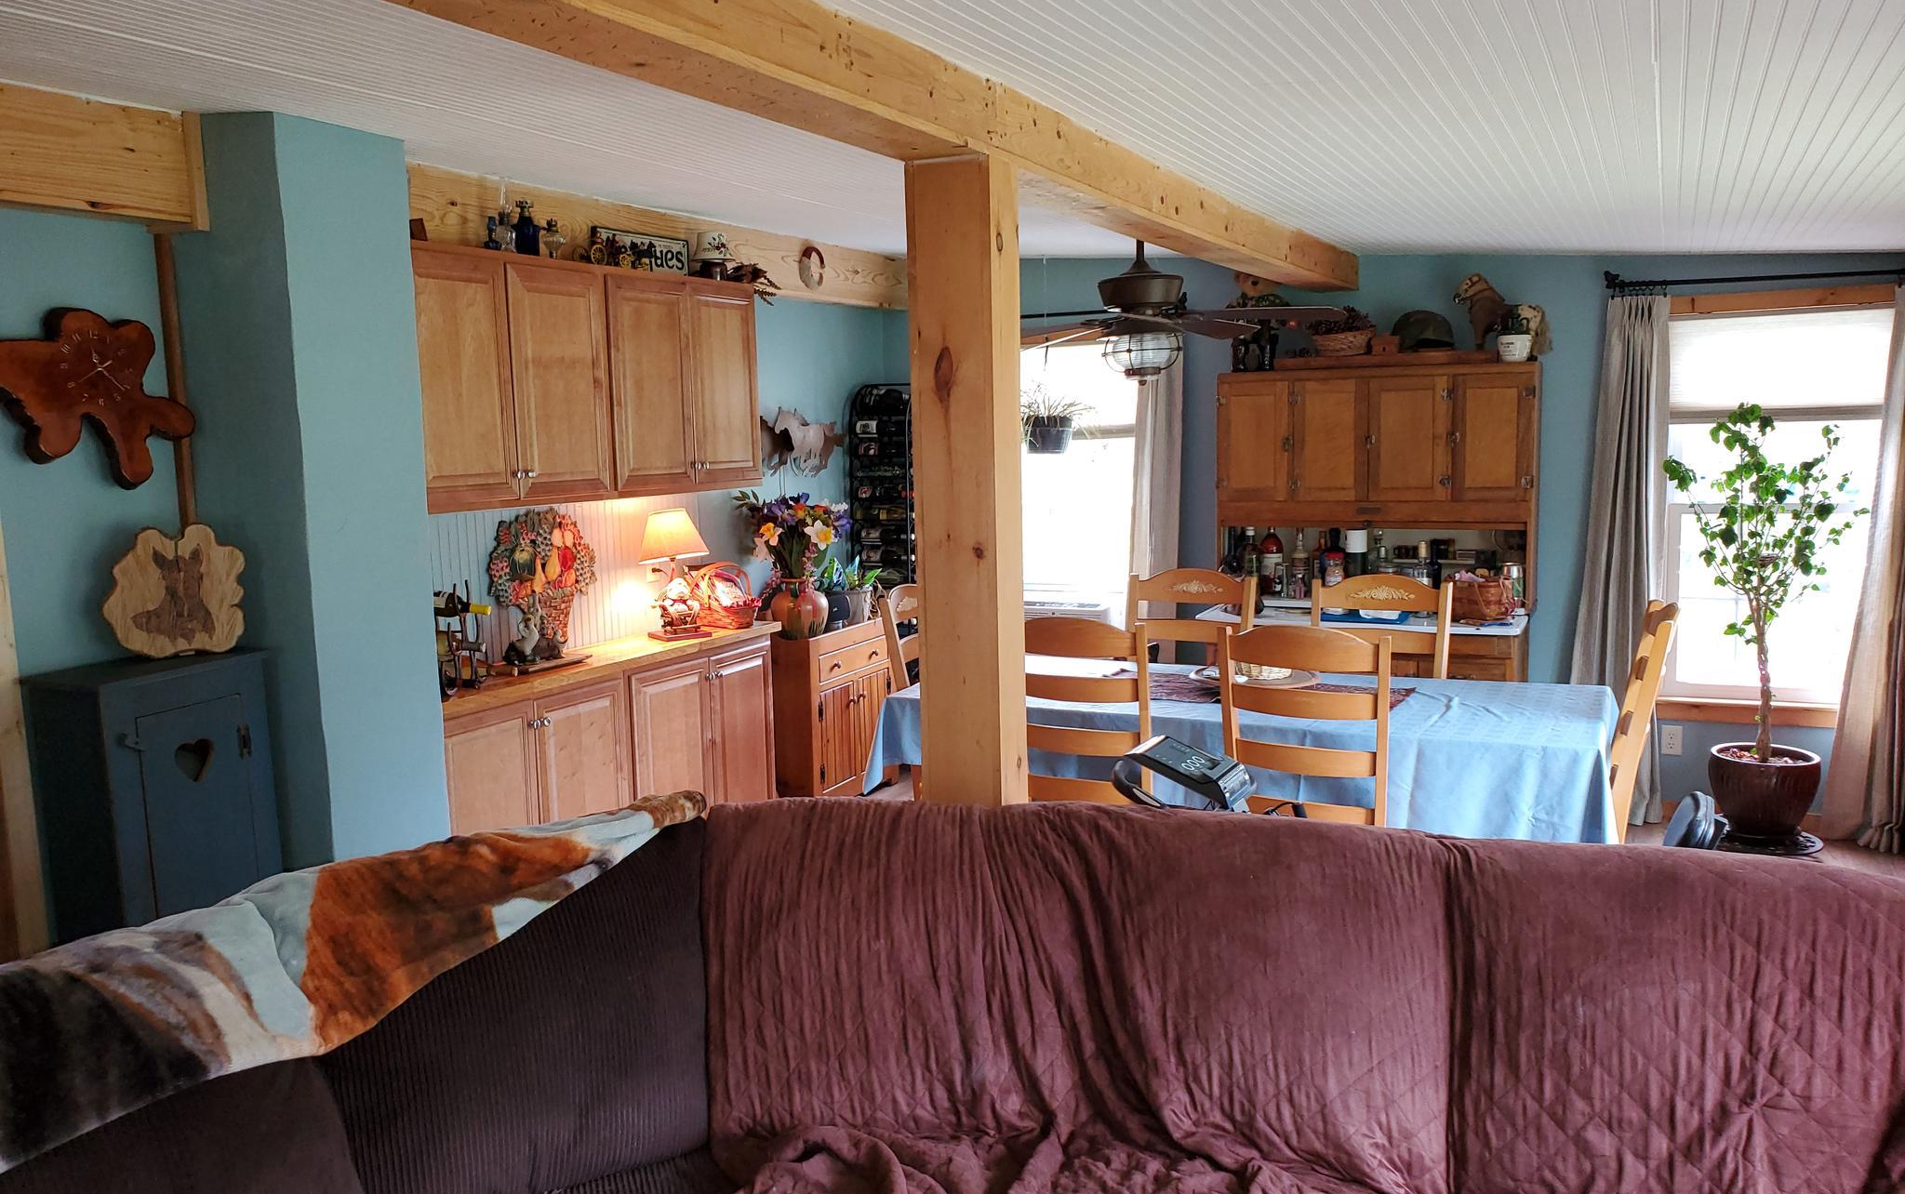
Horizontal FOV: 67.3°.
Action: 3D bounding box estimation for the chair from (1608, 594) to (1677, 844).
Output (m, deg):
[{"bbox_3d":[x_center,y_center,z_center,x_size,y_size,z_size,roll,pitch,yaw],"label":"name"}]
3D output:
[{"bbox_3d":[1.853,0.544,4.294,0.530,1.070,0.475,2,8,24],"label":"chair"}]

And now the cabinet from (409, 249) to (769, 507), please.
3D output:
[{"bbox_3d":[-1.299,-0.721,4.846,0.325,0.765,1.790,2,8,27],"label":"cabinet"}]

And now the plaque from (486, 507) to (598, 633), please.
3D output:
[{"bbox_3d":[-1.413,-0.065,4.956,0.060,0.500,0.544,2,8,27],"label":"plaque"}]

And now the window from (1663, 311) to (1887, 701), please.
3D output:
[{"bbox_3d":[3.041,-0.331,5.297,0.780,1.470,0.100,2,8,28],"label":"window"}]

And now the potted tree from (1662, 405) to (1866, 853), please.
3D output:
[{"bbox_3d":[2.834,0.139,5.038,0.640,1.620,0.600,2,8,28],"label":"potted tree"}]

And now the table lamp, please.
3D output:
[{"bbox_3d":[-0.985,-0.092,5.117,0.260,0.457,0.240,-6,9,-35],"label":"table lamp"}]

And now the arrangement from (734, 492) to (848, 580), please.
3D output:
[{"bbox_3d":[-0.677,-0.254,6.026,0.420,0.400,0.460,-1,7,0],"label":"arrangement"}]

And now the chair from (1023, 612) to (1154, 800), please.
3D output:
[{"bbox_3d":[0.473,0.551,4.489,0.475,1.070,0.530,2,8,28],"label":"chair"}]

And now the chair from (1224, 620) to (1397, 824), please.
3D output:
[{"bbox_3d":[1.071,0.576,4.177,0.475,1.070,0.530,3,8,31],"label":"chair"}]

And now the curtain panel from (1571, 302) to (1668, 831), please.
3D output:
[{"bbox_3d":[2.539,-0.120,5.466,0.370,2.010,0.130,2,8,28],"label":"curtain panel"}]

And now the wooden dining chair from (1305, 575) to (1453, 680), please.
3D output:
[{"bbox_3d":[1.367,0.481,4.779,0.470,1.070,0.520,2,8,28],"label":"wooden dining chair"}]

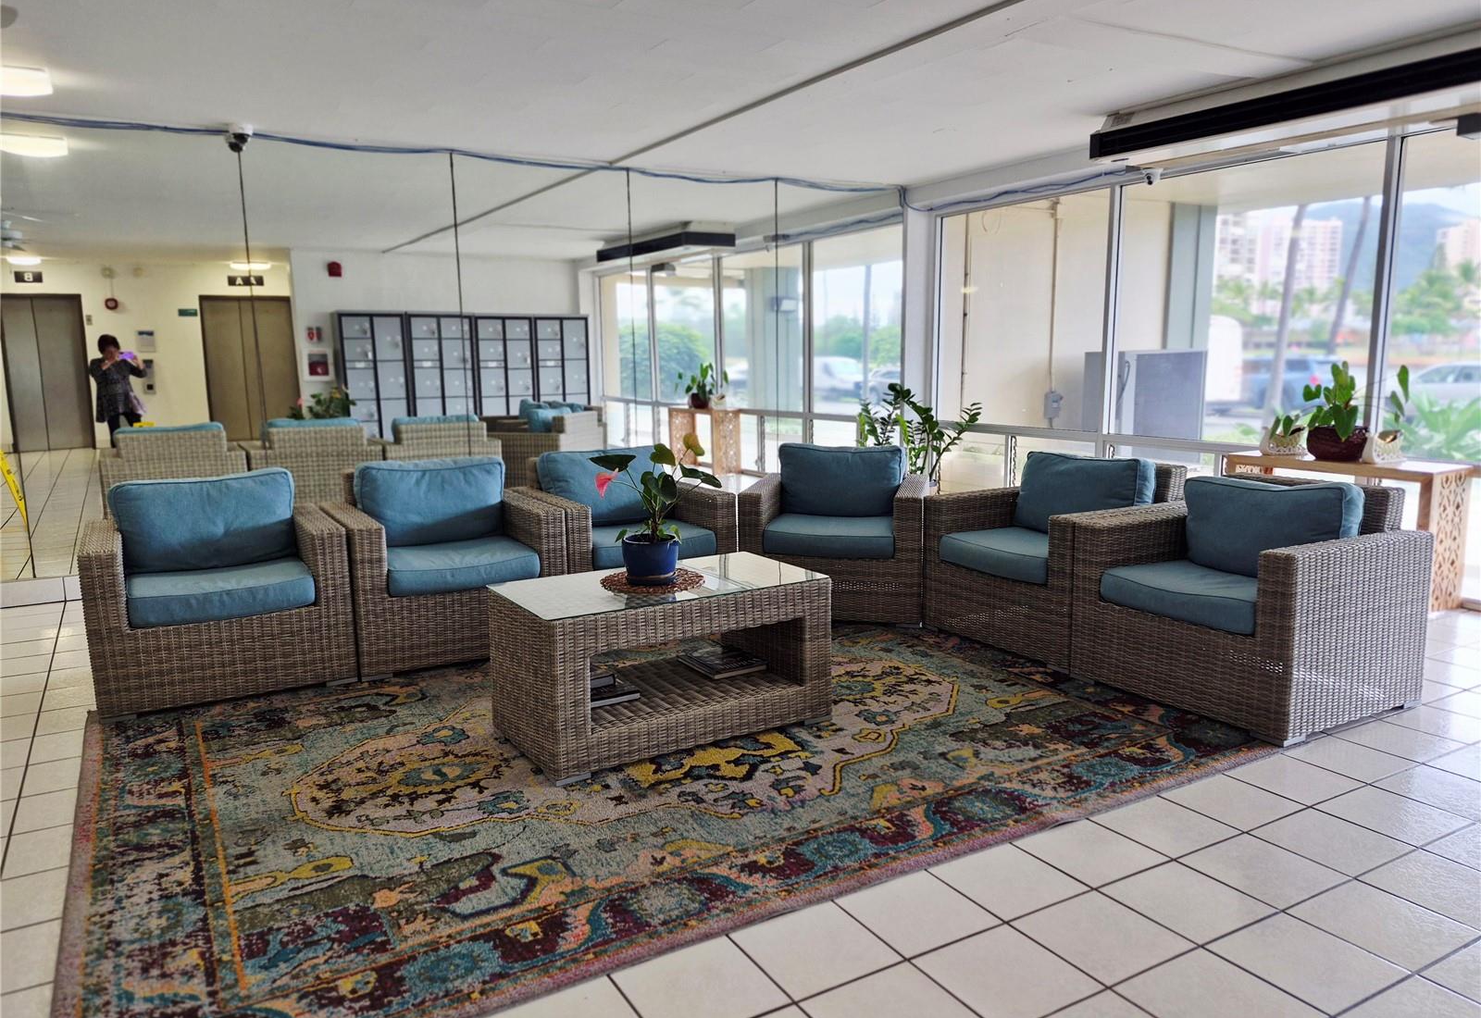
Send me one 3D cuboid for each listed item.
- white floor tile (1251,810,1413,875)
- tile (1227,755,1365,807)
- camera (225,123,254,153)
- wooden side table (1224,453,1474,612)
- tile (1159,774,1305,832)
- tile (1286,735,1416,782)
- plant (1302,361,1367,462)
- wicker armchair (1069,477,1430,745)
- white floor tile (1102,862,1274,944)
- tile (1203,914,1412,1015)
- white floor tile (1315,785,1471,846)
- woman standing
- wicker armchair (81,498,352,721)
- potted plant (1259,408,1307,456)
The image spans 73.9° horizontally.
[{"bbox_3d":[1.723,0.971,2.872,0.309,0.010,0.300,-6,11,-31],"label":"white floor tile"},{"bbox_3d":[1.840,0.902,3.275,0.309,0.010,0.300,-6,11,-31],"label":"tile"},{"bbox_3d":[-2.966,-2.225,5.853,0.142,0.129,0.138,-6,11,-31],"label":"camera"},{"bbox_3d":[3.387,0.091,5.604,0.347,0.729,1.178,-6,10,-28],"label":"wooden side table"},{"bbox_3d":[1.563,0.930,3.128,0.309,0.010,0.300,-6,11,-31],"label":"tile"},{"bbox_3d":[2.048,0.844,3.303,0.302,0.012,0.302,-6,10,-29],"label":"tile"},{"bbox_3d":[3.432,-0.569,5.690,0.325,0.545,0.314,-6,11,-28],"label":"plant"},{"bbox_3d":[2.004,0.317,3.920,0.842,0.832,0.945,-5,10,-28],"label":"wicker armchair"},{"bbox_3d":[1.170,1.027,2.577,0.309,0.010,0.300,-6,11,-31],"label":"white floor tile"},{"bbox_3d":[1.275,1.024,2.221,0.302,0.012,0.302,-6,10,-29],"label":"tile"},{"bbox_3d":[1.905,0.900,2.878,0.299,0.010,0.299,-5,10,-28],"label":"white floor tile"},{"bbox_3d":[-7.330,-1.154,11.577,0.469,1.663,0.347,-8,12,-39],"label":"woman standing"},{"bbox_3d":[-2.314,0.336,4.415,0.955,0.833,0.804,-6,11,-28],"label":"wicker armchair"},{"bbox_3d":[3.280,-0.467,5.937,0.173,0.270,0.194,-6,10,-28],"label":"potted plant"}]

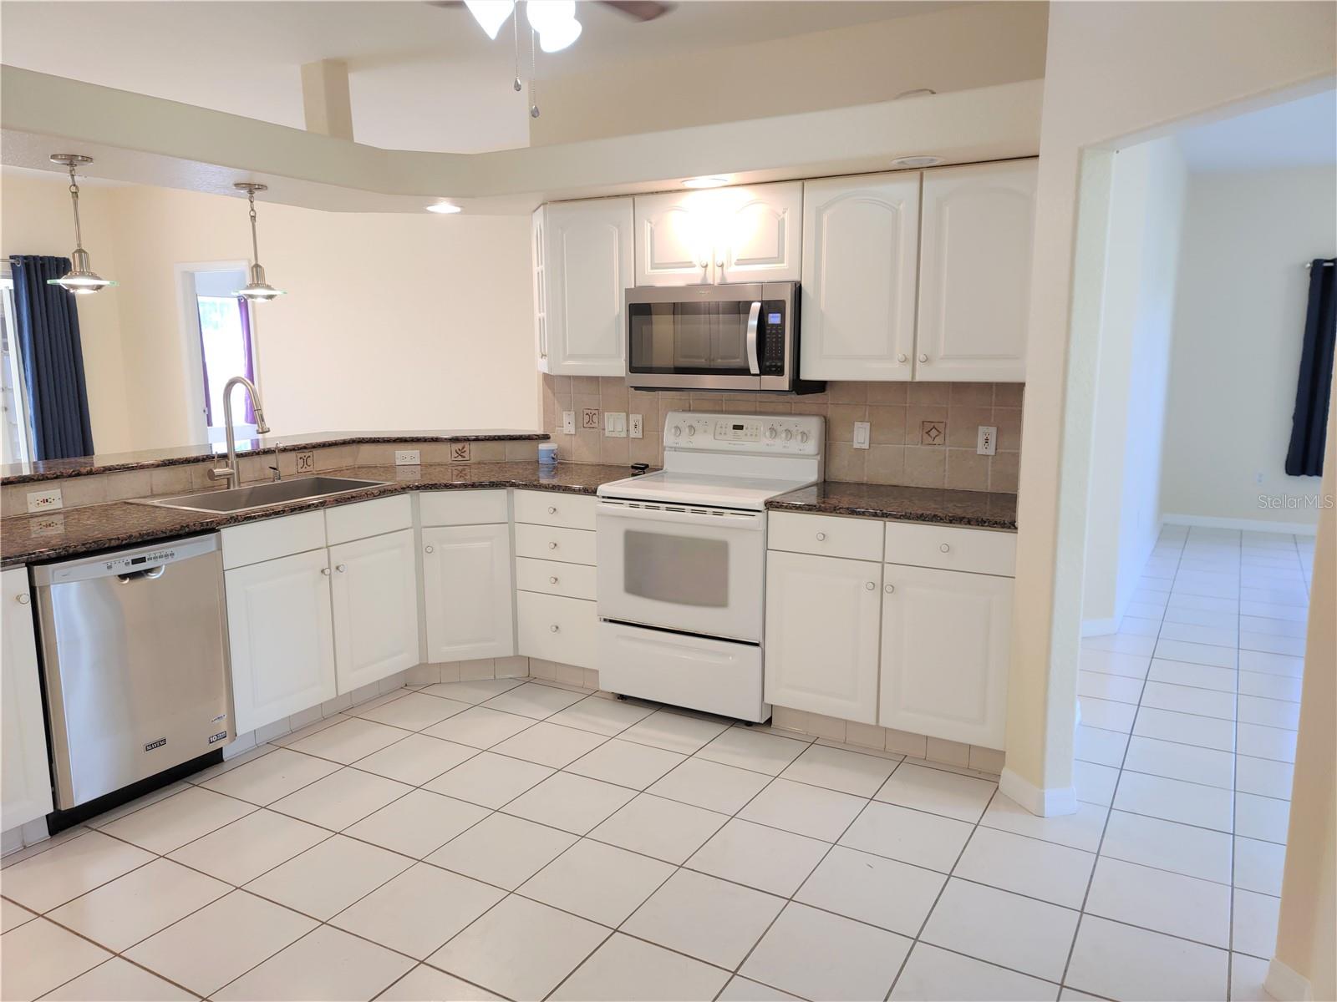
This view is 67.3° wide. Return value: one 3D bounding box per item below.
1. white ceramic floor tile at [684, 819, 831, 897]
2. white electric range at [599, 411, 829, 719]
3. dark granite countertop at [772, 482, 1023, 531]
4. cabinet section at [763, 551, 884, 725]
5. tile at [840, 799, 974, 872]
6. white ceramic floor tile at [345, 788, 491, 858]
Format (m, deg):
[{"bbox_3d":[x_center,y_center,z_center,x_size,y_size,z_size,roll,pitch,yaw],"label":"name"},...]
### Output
[{"bbox_3d":[0.272,1.063,2.994,0.341,0.010,0.341,6,11,30],"label":"white ceramic floor tile"},{"bbox_3d":[0.192,0.246,4.272,0.757,1.195,0.670,5,11,29],"label":"white electric range"},{"bbox_3d":[0.925,0.014,3.792,0.915,0.034,0.625,5,11,28],"label":"dark granite countertop"},{"bbox_3d":[0.707,0.468,3.985,0.449,0.609,0.550,5,11,29],"label":"cabinet section"},{"bbox_3d":[0.737,1.030,3.085,0.338,0.010,0.338,5,11,30],"label":"tile"},{"bbox_3d":[-0.799,1.036,3.223,0.343,0.010,0.343,6,11,29],"label":"white ceramic floor tile"}]

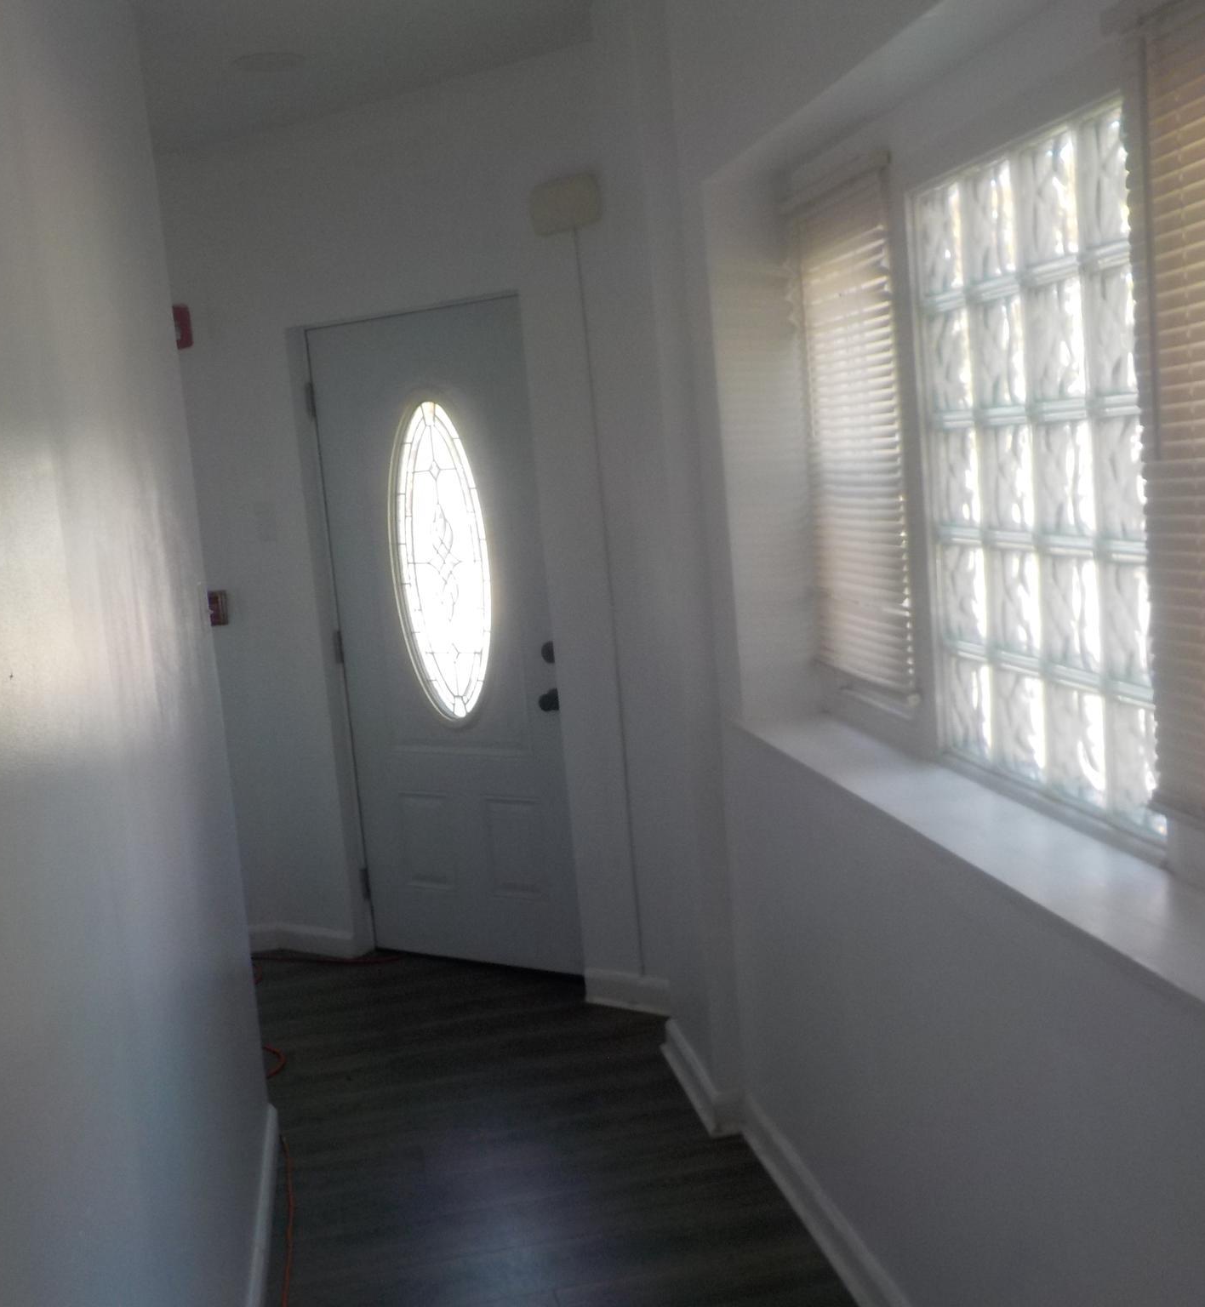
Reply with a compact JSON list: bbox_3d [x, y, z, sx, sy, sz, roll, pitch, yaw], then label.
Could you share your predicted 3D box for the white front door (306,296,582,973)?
[{"bbox_3d":[-0.476,-0.019,4.746,0.912,2.071,0.071,0,9,34],"label":"white front door"}]

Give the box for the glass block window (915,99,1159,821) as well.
[{"bbox_3d":[0.686,-0.266,2.260,0.092,0.970,0.734,-7,8,-11],"label":"glass block window"}]

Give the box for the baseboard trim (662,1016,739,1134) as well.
[{"bbox_3d":[0.232,1.056,3.865,0.072,0.107,0.593,-7,8,-11],"label":"baseboard trim"}]

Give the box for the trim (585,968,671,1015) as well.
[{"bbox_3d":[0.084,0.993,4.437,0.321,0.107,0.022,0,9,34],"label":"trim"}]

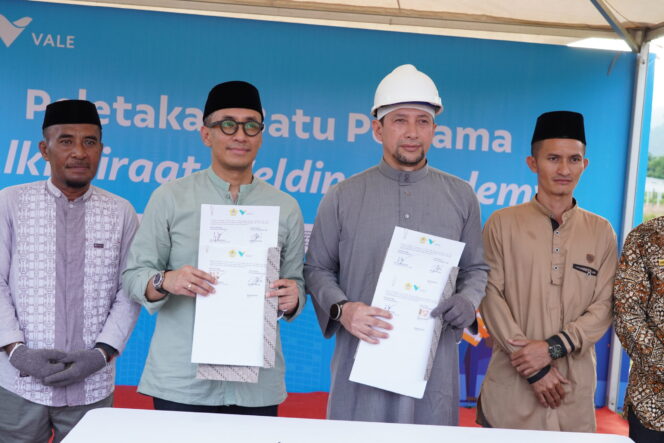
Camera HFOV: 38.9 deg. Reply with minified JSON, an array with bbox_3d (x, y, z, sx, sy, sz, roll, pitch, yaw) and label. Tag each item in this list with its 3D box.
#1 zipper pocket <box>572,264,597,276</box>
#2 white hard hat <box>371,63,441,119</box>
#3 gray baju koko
[{"bbox_3d":[0.785,0.151,2.920,0.090,0.024,0.012,15,-6,-11],"label":"zipper pocket"},{"bbox_3d":[0.225,-0.389,2.840,0.216,0.160,0.280,2,-5,-9],"label":"white hard hat"},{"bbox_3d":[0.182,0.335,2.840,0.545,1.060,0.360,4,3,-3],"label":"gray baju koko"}]

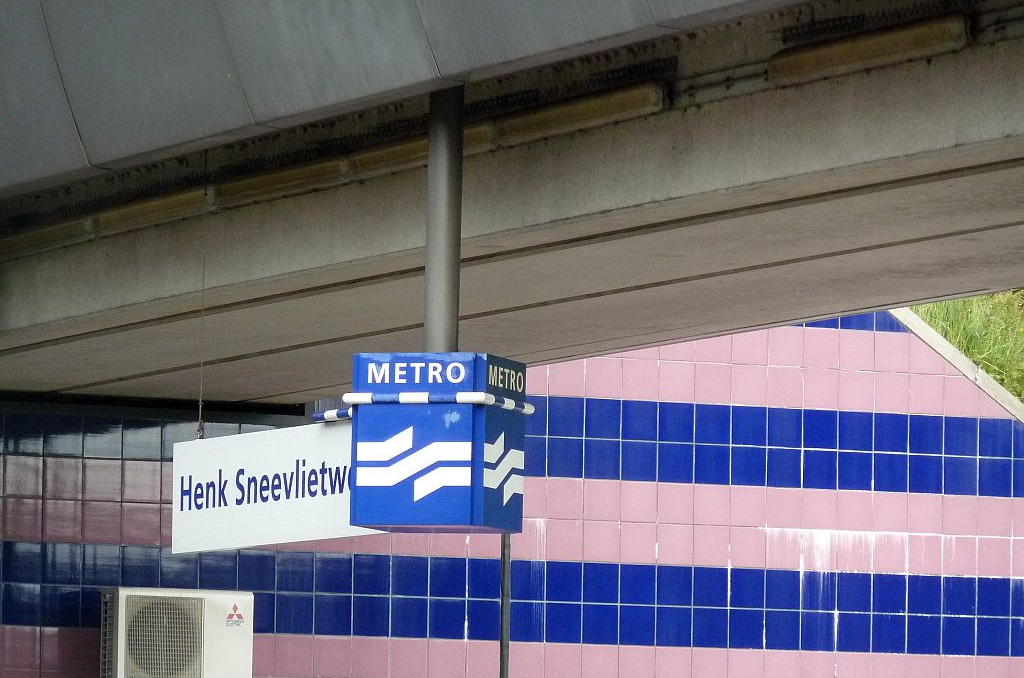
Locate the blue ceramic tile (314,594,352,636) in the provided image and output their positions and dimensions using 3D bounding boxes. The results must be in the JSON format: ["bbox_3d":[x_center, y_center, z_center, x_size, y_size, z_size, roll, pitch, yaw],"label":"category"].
[{"bbox_3d":[-1.004,1.555,37.411,0.227,0.223,0.010,3,-5,-26],"label":"blue ceramic tile"}]

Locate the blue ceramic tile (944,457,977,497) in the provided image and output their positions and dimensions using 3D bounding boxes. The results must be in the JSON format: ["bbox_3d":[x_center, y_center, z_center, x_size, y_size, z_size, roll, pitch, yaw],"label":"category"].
[{"bbox_3d":[2.682,0.825,39.928,0.234,0.234,0.010,3,-5,-26],"label":"blue ceramic tile"}]

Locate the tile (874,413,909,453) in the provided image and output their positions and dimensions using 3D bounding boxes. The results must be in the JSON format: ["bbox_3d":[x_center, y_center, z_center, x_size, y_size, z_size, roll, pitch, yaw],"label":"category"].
[{"bbox_3d":[2.212,0.550,38.874,0.233,0.230,0.012,3,-5,-27],"label":"tile"}]

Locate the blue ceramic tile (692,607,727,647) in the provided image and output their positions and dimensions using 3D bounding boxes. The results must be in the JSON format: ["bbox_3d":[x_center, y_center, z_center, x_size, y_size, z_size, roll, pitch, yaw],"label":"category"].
[{"bbox_3d":[1.153,1.686,38.838,0.237,0.237,0.012,3,-5,-27],"label":"blue ceramic tile"}]

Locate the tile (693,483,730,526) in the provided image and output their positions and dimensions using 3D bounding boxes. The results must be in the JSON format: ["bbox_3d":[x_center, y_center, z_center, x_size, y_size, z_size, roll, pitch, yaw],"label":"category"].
[{"bbox_3d":[1.146,0.956,38.307,0.233,0.230,0.012,3,-5,-27],"label":"tile"}]

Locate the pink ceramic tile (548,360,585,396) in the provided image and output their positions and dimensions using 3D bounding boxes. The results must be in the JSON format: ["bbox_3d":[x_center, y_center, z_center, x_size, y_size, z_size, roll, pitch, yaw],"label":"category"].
[{"bbox_3d":[0.319,0.218,38.890,0.230,0.230,0.012,3,-5,-26],"label":"pink ceramic tile"}]

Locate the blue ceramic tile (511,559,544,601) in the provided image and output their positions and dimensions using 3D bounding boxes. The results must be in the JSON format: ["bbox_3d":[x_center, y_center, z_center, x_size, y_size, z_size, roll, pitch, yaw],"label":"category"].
[{"bbox_3d":[0.091,1.382,37.956,0.217,0.223,0.010,3,-5,-26],"label":"blue ceramic tile"}]

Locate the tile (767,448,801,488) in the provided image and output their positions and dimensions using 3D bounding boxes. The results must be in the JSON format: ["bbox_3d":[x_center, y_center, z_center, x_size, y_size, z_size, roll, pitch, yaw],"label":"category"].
[{"bbox_3d":[1.571,0.746,38.537,0.233,0.230,0.012,3,-5,-27],"label":"tile"}]

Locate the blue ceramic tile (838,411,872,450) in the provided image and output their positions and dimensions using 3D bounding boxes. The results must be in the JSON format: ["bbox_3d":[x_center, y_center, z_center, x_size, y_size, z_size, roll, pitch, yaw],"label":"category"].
[{"bbox_3d":[2.046,0.549,39.697,0.230,0.230,0.012,3,-5,-26],"label":"blue ceramic tile"}]

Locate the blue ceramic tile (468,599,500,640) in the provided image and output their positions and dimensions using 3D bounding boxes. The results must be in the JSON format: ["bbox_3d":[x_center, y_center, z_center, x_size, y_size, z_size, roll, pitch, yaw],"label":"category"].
[{"bbox_3d":[-0.161,1.600,37.818,0.212,0.223,0.010,3,-5,-26],"label":"blue ceramic tile"}]

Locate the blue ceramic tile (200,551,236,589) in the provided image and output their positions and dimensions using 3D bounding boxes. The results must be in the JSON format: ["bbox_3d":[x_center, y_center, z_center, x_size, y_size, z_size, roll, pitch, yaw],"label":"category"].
[{"bbox_3d":[-1.675,1.310,37.852,0.230,0.230,0.012,3,-5,-26],"label":"blue ceramic tile"}]

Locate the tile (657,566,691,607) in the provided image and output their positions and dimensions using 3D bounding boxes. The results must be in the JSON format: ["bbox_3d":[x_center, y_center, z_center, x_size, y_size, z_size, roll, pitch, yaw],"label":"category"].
[{"bbox_3d":[0.936,1.427,38.364,0.227,0.223,0.010,3,-5,-26],"label":"tile"}]

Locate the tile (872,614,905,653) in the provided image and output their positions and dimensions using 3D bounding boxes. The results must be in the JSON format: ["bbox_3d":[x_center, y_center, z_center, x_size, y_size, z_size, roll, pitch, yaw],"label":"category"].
[{"bbox_3d":[2.192,1.717,38.787,0.233,0.230,0.012,3,-5,-27],"label":"tile"}]

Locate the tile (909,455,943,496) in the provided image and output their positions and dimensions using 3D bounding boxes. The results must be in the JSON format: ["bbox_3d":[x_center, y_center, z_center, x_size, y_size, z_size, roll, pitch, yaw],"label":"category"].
[{"bbox_3d":[2.475,0.811,39.885,0.230,0.230,0.012,3,-5,-26],"label":"tile"}]

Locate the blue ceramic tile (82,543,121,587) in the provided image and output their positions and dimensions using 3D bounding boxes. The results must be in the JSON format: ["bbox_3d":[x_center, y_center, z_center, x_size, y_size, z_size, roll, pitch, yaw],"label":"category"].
[{"bbox_3d":[-2.275,1.256,36.816,0.227,0.223,0.010,3,-5,-26],"label":"blue ceramic tile"}]

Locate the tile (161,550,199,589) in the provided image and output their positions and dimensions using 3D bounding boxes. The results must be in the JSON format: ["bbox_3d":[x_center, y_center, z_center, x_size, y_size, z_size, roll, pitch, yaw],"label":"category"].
[{"bbox_3d":[-1.840,1.270,36.774,0.233,0.230,0.012,3,-5,-27],"label":"tile"}]

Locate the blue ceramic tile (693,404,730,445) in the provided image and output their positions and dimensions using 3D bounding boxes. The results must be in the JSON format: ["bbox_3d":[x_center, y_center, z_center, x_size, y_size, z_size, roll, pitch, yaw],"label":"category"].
[{"bbox_3d":[1.153,0.492,38.342,0.233,0.230,0.012,3,-5,-27],"label":"blue ceramic tile"}]

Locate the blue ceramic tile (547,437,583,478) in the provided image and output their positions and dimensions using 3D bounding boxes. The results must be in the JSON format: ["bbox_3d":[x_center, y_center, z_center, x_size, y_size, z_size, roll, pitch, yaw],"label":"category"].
[{"bbox_3d":[0.307,0.688,38.471,0.237,0.237,0.012,3,-5,-27],"label":"blue ceramic tile"}]

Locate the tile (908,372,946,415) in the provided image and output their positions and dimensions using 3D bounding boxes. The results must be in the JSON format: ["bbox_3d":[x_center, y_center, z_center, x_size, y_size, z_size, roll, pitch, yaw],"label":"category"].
[{"bbox_3d":[2.439,0.329,39.176,0.227,0.230,0.010,3,-5,-26],"label":"tile"}]

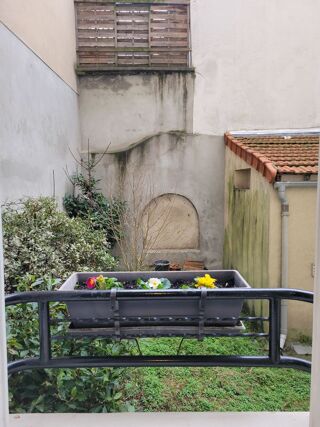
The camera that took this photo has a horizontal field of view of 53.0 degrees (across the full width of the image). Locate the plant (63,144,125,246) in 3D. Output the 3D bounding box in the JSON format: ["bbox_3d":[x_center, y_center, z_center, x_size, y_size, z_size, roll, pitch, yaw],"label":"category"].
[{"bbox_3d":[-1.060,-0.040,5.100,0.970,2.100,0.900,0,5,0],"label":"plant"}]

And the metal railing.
[{"bbox_3d":[-0.002,0.352,0.935,0.930,0.245,0.100,0,5,0],"label":"metal railing"}]

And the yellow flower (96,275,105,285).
[{"bbox_3d":[-0.200,0.222,1.080,0.028,0.034,0.026,0,5,0],"label":"yellow flower"}]

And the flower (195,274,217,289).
[{"bbox_3d":[0.153,0.229,1.080,0.071,0.047,0.060,0,5,0],"label":"flower"}]

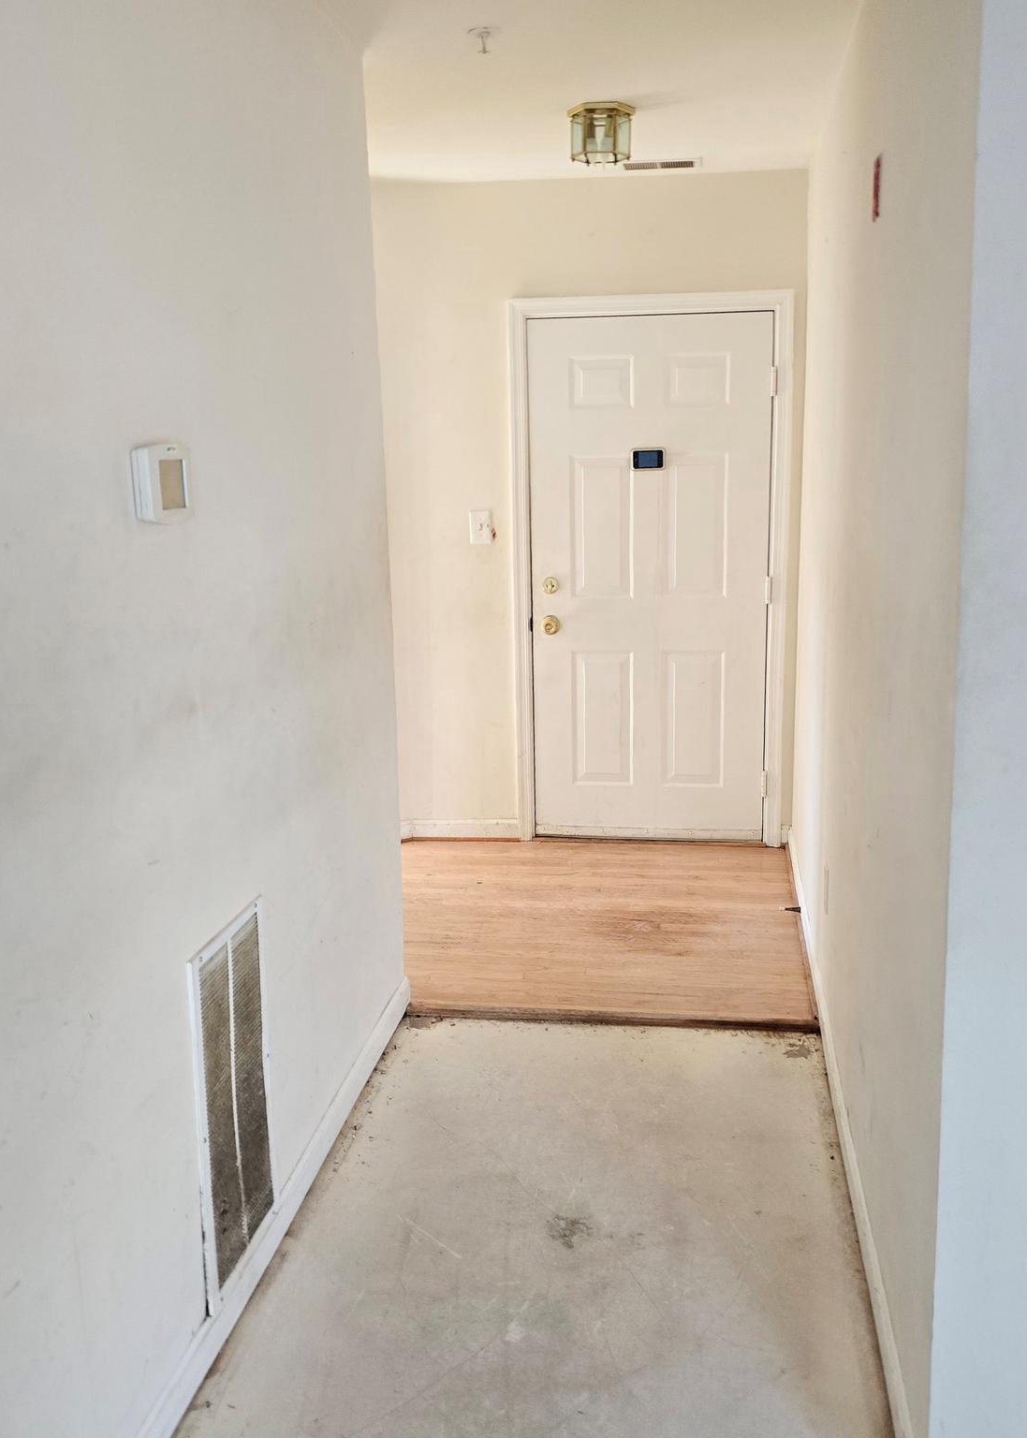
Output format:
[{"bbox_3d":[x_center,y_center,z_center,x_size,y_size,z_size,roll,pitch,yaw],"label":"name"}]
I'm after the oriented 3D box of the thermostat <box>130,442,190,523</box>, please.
[{"bbox_3d":[-0.528,-0.351,1.911,0.030,0.111,0.127,0,11,9],"label":"thermostat"}]

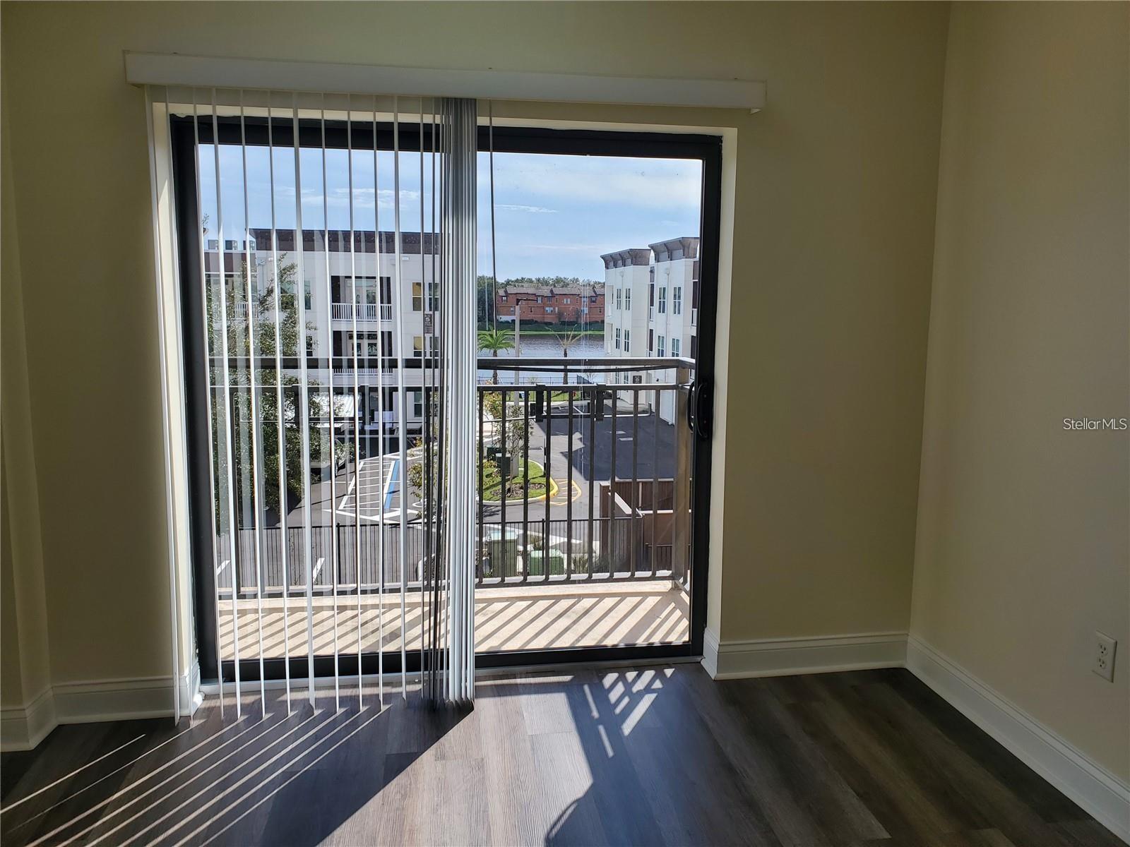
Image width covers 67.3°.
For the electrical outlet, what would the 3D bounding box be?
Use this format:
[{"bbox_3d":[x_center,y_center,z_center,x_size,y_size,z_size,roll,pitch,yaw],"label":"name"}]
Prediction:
[{"bbox_3d":[1.484,0.642,2.338,0.007,0.119,0.074,-1,8,-8],"label":"electrical outlet"}]

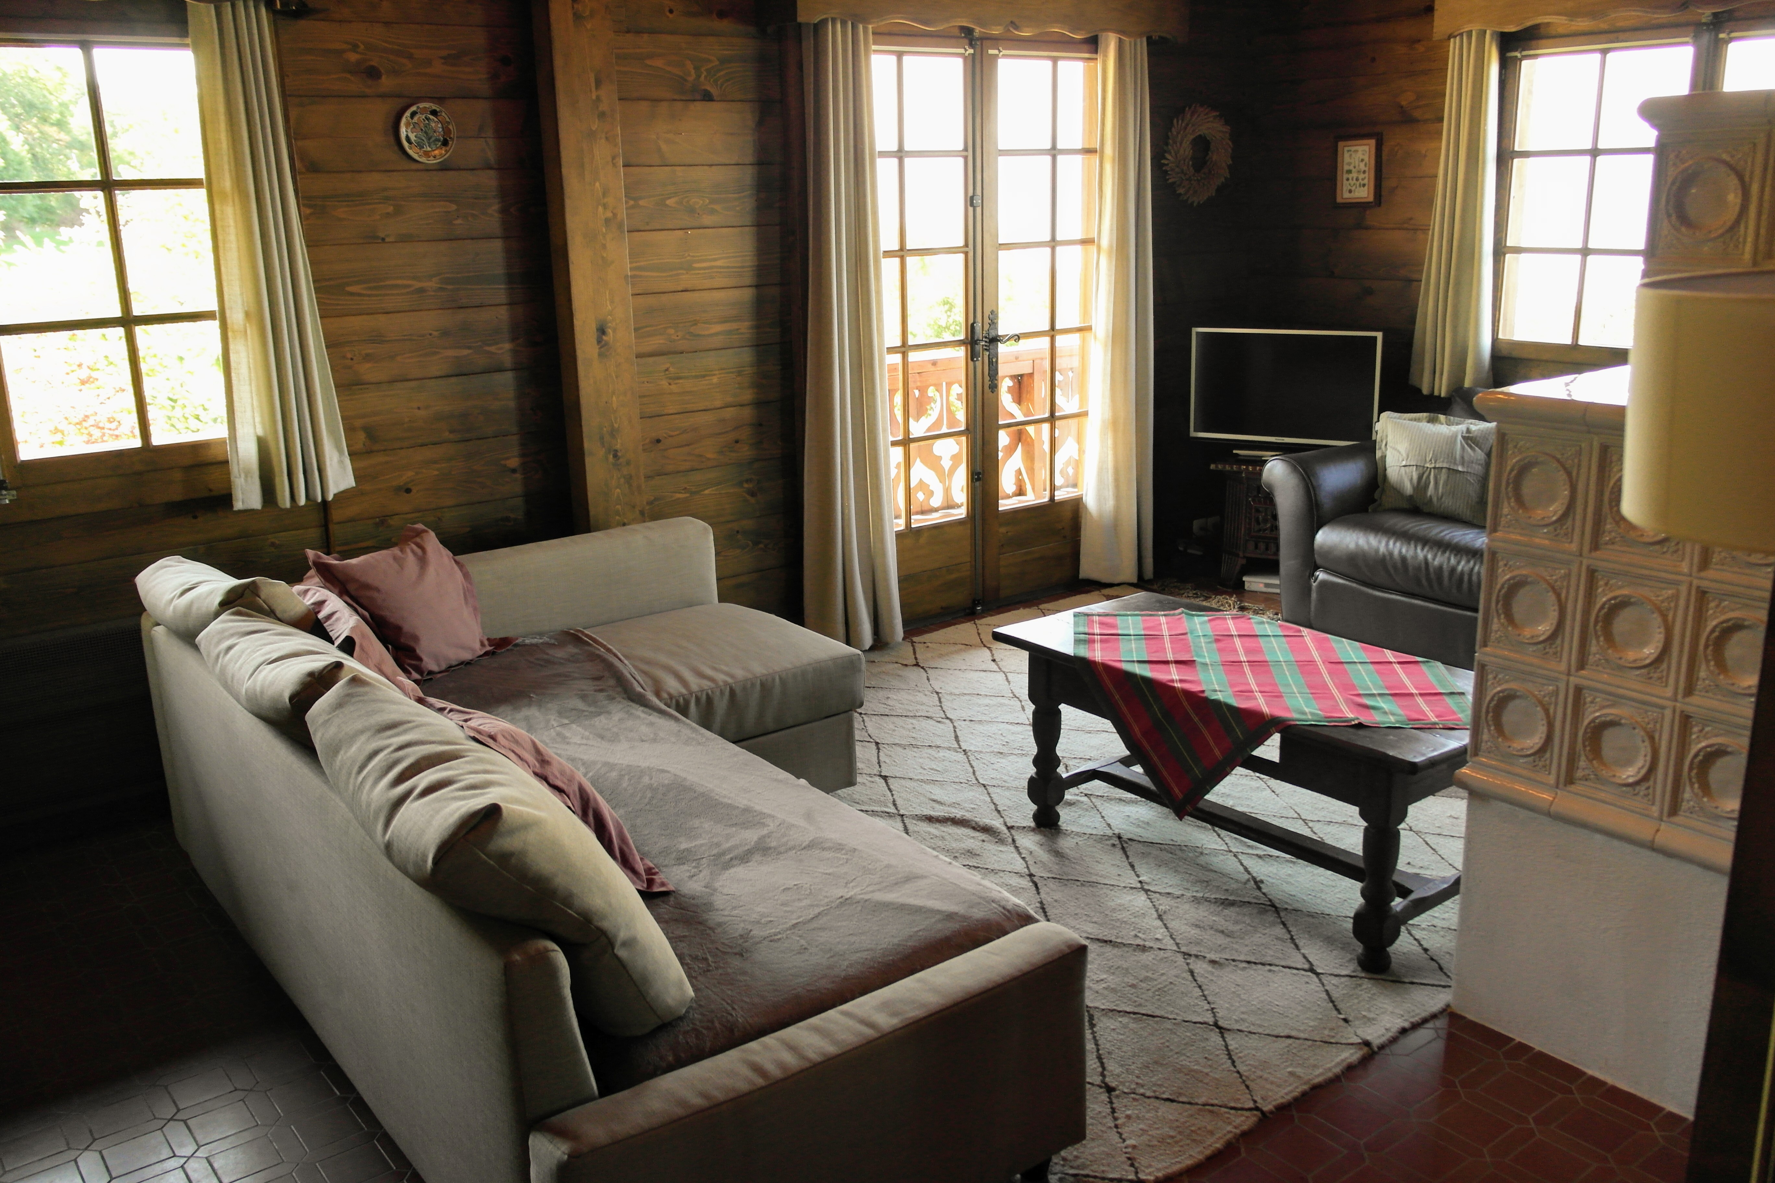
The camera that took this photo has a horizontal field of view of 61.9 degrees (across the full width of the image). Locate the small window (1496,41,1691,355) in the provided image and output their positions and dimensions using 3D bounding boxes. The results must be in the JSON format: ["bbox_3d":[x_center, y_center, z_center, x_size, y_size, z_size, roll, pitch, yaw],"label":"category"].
[{"bbox_3d":[2.483,-1.379,5.257,0.079,1.090,0.674,-12,18,-36],"label":"small window"}]

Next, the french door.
[{"bbox_3d":[0.364,-0.970,5.656,1.456,2.140,0.089,-12,18,-36],"label":"french door"}]

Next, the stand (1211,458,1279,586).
[{"bbox_3d":[1.633,-0.286,6.111,0.495,0.535,0.367,6,17,26],"label":"stand"}]

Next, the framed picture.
[{"bbox_3d":[1.886,-1.686,5.931,0.025,0.282,0.215,-12,18,-36],"label":"framed picture"}]

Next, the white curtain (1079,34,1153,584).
[{"bbox_3d":[0.937,-1.079,5.966,0.386,2.169,0.119,-12,18,-36],"label":"white curtain"}]

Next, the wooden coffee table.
[{"bbox_3d":[0.879,0.418,3.538,0.600,0.519,1.204,-13,19,-37],"label":"wooden coffee table"}]

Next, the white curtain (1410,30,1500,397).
[{"bbox_3d":[2.150,-1.393,5.530,0.109,1.337,0.327,-12,18,-36],"label":"white curtain"}]

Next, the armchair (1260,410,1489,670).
[{"bbox_3d":[2.099,-0.245,5.262,0.882,0.872,1.258,-12,18,-36],"label":"armchair"}]

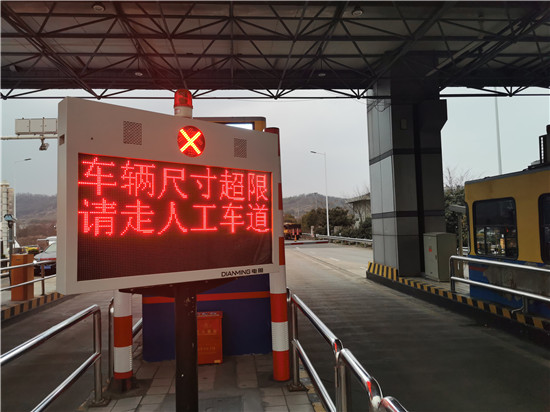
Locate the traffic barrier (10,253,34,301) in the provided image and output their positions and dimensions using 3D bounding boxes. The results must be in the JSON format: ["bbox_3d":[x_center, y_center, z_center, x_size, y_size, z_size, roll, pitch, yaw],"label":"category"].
[{"bbox_3d":[-6.229,1.753,10.552,0.340,1.109,0.420,-1,-3,-5],"label":"traffic barrier"}]

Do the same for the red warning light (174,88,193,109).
[{"bbox_3d":[-0.636,-0.747,2.980,0.127,0.142,0.127,-2,-3,0],"label":"red warning light"}]

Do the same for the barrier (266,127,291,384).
[{"bbox_3d":[0.003,0.488,4.538,0.168,2.618,0.168,-2,-3,-5],"label":"barrier"}]

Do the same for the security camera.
[{"bbox_3d":[-8.199,-2.169,15.200,0.240,0.360,0.380,-1,9,-5],"label":"security camera"}]

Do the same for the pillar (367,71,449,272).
[{"bbox_3d":[4.420,-1.067,14.637,1.600,6.620,2.450,-1,-3,-5],"label":"pillar"}]

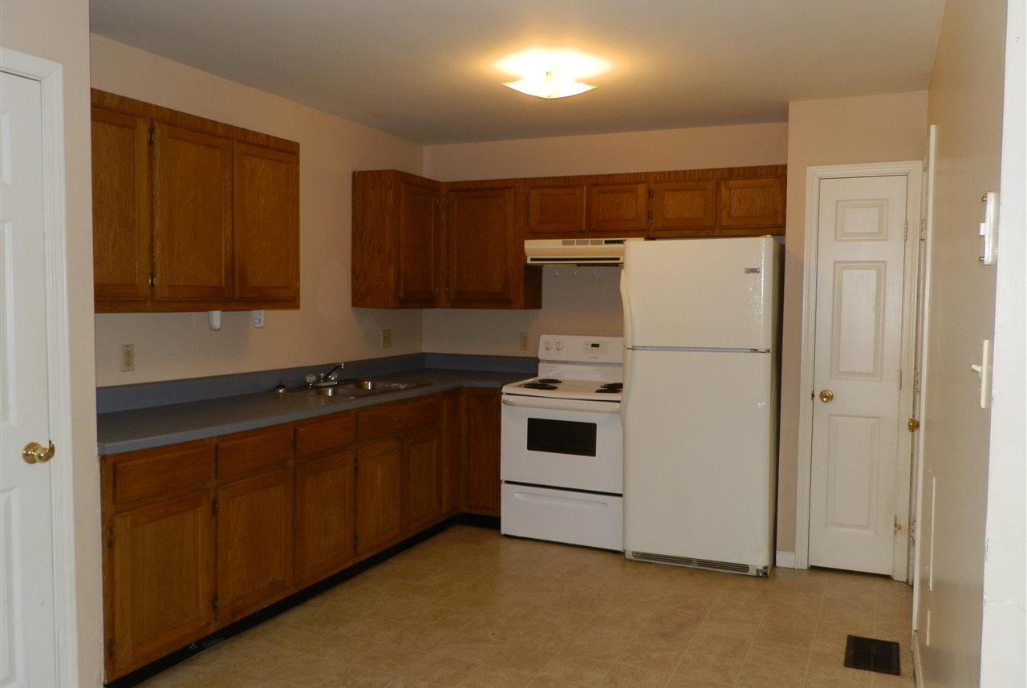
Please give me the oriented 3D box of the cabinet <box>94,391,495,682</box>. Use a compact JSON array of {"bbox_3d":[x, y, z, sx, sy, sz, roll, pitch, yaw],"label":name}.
[{"bbox_3d":[-0.839,0.730,4.161,0.910,0.880,3.040,2,3,24],"label":"cabinet"}]

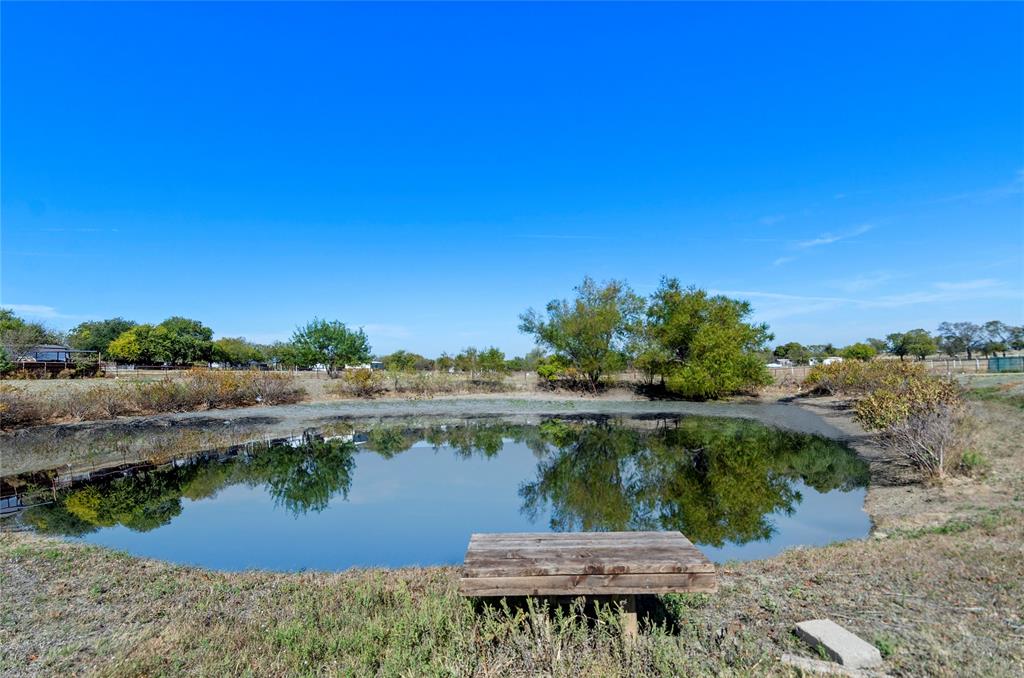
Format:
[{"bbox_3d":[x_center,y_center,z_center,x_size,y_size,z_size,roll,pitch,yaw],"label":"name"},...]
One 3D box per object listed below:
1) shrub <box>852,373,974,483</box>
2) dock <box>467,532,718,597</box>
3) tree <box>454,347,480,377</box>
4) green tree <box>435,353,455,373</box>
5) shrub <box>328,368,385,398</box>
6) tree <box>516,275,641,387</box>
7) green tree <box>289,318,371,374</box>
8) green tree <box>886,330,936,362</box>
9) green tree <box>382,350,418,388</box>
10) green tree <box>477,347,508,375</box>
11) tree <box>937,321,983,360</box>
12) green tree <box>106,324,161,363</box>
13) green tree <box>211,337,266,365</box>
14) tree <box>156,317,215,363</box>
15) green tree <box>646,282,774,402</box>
[{"bbox_3d":[5.924,1.309,7.600,1.366,1.515,1.366,-2,-3,38],"label":"shrub"},{"bbox_3d":[0.527,1.631,3.736,1.700,0.185,0.726,0,-2,-2],"label":"dock"},{"bbox_3d":[-3.833,2.024,44.000,2.235,2.756,2.235,0,-2,0],"label":"tree"},{"bbox_3d":[-6.557,2.398,50.000,2.046,2.153,2.046,0,-2,0],"label":"green tree"},{"bbox_3d":[-8.066,2.282,26.500,2.842,1.608,2.273,0,-2,0],"label":"shrub"},{"bbox_3d":[3.833,-0.284,29.000,6.906,6.332,6.561,0,-3,8],"label":"tree"},{"bbox_3d":[-18.575,0.916,52.000,8.103,6.005,7.455,0,-2,0],"label":"green tree"},{"bbox_3d":[66.367,0.998,85.000,6.488,5.490,5.839,-2,-3,38],"label":"green tree"},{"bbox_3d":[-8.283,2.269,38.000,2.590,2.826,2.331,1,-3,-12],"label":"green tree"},{"bbox_3d":[-1.641,1.978,43.000,2.692,2.693,2.558,0,-2,0],"label":"green tree"},{"bbox_3d":[83.293,0.279,95.000,6.640,7.438,5.976,-2,-3,41],"label":"tree"},{"bbox_3d":[-48.068,0.700,65.000,5.465,5.089,5.192,2,-3,-36],"label":"green tree"},{"bbox_3d":[-39.614,1.955,74.000,7.631,4.345,6.486,0,-2,0],"label":"green tree"},{"bbox_3d":[-44.666,0.479,70.000,7.449,7.125,6.704,0,-2,0],"label":"tree"},{"bbox_3d":[10.055,-0.026,26.500,6.135,6.038,5.828,-1,-3,21],"label":"green tree"}]

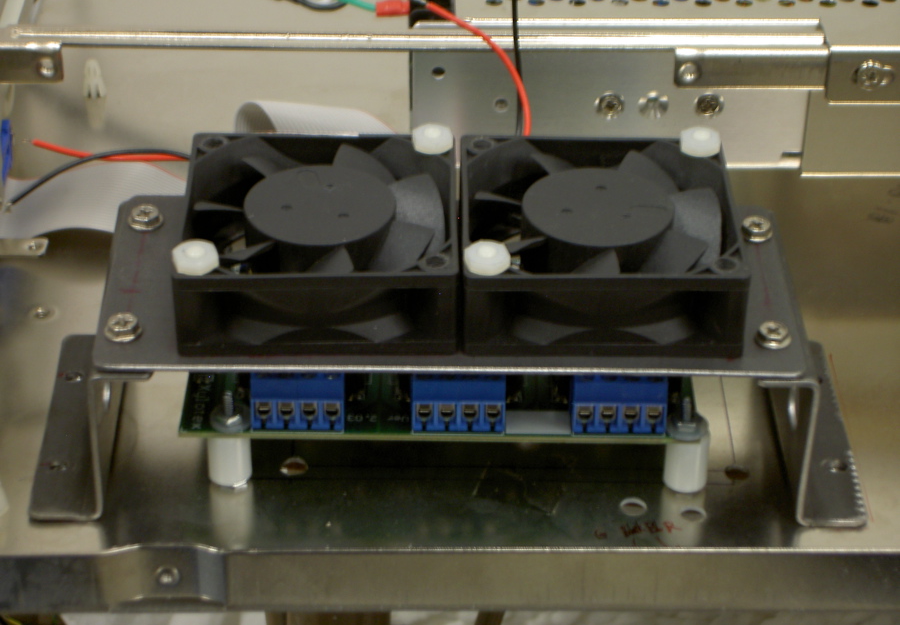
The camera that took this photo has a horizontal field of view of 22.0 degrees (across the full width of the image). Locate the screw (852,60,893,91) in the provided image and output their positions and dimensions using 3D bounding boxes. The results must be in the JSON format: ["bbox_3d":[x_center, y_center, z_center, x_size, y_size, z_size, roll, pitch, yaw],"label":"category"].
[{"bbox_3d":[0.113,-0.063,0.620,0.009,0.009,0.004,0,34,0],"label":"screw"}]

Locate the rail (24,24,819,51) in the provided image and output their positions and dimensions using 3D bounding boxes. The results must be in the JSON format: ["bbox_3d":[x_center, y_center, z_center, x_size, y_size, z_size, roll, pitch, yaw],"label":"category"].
[{"bbox_3d":[-0.009,-0.073,0.617,0.219,0.004,0.007,0,34,0],"label":"rail"}]

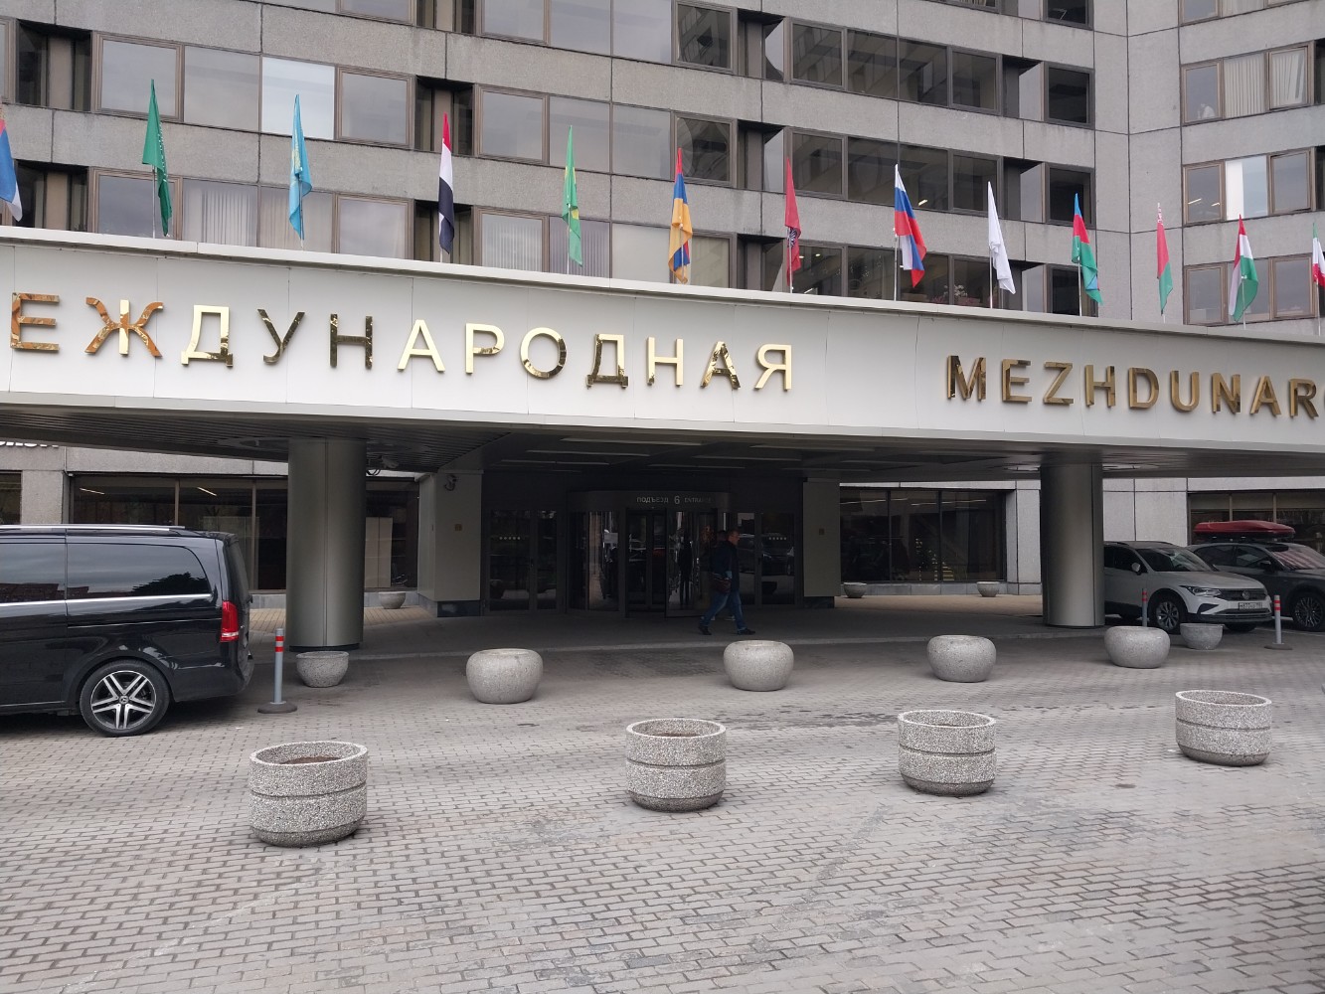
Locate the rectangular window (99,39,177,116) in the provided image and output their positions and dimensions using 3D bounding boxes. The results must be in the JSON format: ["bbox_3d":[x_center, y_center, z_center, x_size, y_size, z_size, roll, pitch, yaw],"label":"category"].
[{"bbox_3d":[-11.573,-9.256,21.969,1.530,1.570,0.120,1,-2,-18],"label":"rectangular window"}]

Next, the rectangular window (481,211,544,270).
[{"bbox_3d":[-3.703,-6.214,24.682,1.540,1.580,0.120,1,-2,-17],"label":"rectangular window"}]

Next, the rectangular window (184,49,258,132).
[{"bbox_3d":[-10.139,-9.357,22.887,1.577,1.650,0.150,1,-2,-18],"label":"rectangular window"}]

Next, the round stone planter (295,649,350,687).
[{"bbox_3d":[-4.128,2.102,12.119,0.609,0.379,0.609,1,-2,-17],"label":"round stone planter"}]

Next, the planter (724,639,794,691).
[{"bbox_3d":[1.157,2.029,12.037,0.840,0.542,0.840,0,-2,0],"label":"planter"}]

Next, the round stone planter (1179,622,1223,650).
[{"bbox_3d":[8.683,2.246,16.024,0.616,0.383,0.616,0,-2,0],"label":"round stone planter"}]

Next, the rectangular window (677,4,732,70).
[{"bbox_3d":[1.207,-13.215,28.570,1.686,1.778,0.150,1,-2,-18],"label":"rectangular window"}]

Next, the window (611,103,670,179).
[{"bbox_3d":[-0.546,-9.196,25.780,1.570,1.802,0.120,1,-2,-17],"label":"window"}]

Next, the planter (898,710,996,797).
[{"bbox_3d":[2.112,1.898,7.394,0.698,0.502,0.698,0,-2,0],"label":"planter"}]

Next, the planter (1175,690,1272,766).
[{"bbox_3d":[4.649,1.912,8.254,0.697,0.505,0.697,1,-2,-18],"label":"planter"}]

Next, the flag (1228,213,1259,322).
[{"bbox_3d":[9.403,-3.685,16.131,0.384,1.661,0.200,1,-2,-18],"label":"flag"}]

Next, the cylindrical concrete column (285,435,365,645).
[{"bbox_3d":[-5.216,0.740,15.487,1.135,3.189,1.135,1,-2,-17],"label":"cylindrical concrete column"}]

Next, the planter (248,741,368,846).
[{"bbox_3d":[-2.204,1.841,6.218,0.696,0.486,0.696,1,-2,-19],"label":"planter"}]

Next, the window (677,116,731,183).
[{"bbox_3d":[1.071,-9.101,26.076,1.530,1.570,0.120,1,-2,-18],"label":"window"}]

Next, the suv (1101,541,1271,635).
[{"bbox_3d":[9.488,1.726,19.481,1.850,1.675,4.510,1,-2,-19],"label":"suv"}]

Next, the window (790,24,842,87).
[{"bbox_3d":[4.274,-12.243,27.648,1.507,1.488,0.150,1,-2,-18],"label":"window"}]

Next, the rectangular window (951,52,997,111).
[{"bbox_3d":[9.151,-12.227,29.223,1.474,1.515,0.150,1,-2,-18],"label":"rectangular window"}]

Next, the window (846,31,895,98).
[{"bbox_3d":[6.383,-13.162,30.242,1.685,1.945,0.150,1,-2,-18],"label":"window"}]

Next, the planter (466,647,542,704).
[{"bbox_3d":[-1.773,1.983,11.156,0.840,0.542,0.840,1,-2,-18],"label":"planter"}]

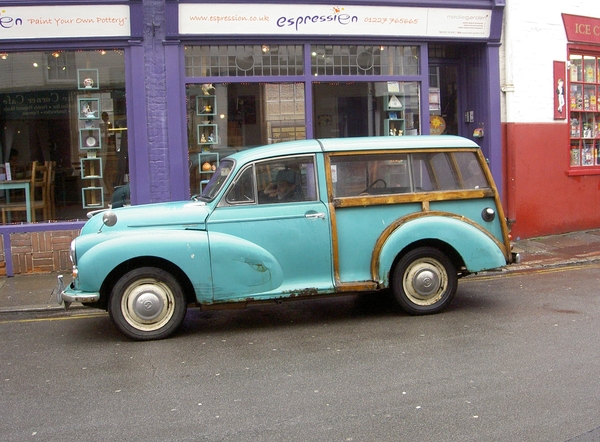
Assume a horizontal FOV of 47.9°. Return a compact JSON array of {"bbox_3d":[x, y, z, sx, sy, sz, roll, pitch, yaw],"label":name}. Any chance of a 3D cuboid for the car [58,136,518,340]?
[{"bbox_3d":[-0.087,0.024,5.869,3.770,1.520,1.540,-3,3,-13],"label":"car"}]

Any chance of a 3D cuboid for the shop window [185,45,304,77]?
[{"bbox_3d":[-0.646,-1.903,8.048,1.431,0.368,0.100,-3,3,-12],"label":"shop window"}]

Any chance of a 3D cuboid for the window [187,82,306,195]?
[{"bbox_3d":[-0.606,-0.899,8.104,1.444,1.498,0.100,-3,3,-12],"label":"window"}]

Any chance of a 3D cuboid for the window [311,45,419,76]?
[{"bbox_3d":[0.820,-1.986,8.373,1.395,0.371,0.100,-3,3,-12],"label":"window"}]

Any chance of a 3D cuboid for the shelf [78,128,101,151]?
[{"bbox_3d":[-2.443,-0.952,7.906,0.231,0.237,0.180,-3,3,-12],"label":"shelf"}]

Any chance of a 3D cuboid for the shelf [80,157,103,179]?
[{"bbox_3d":[-2.428,-0.614,7.925,0.228,0.238,0.180,-3,3,-12],"label":"shelf"}]

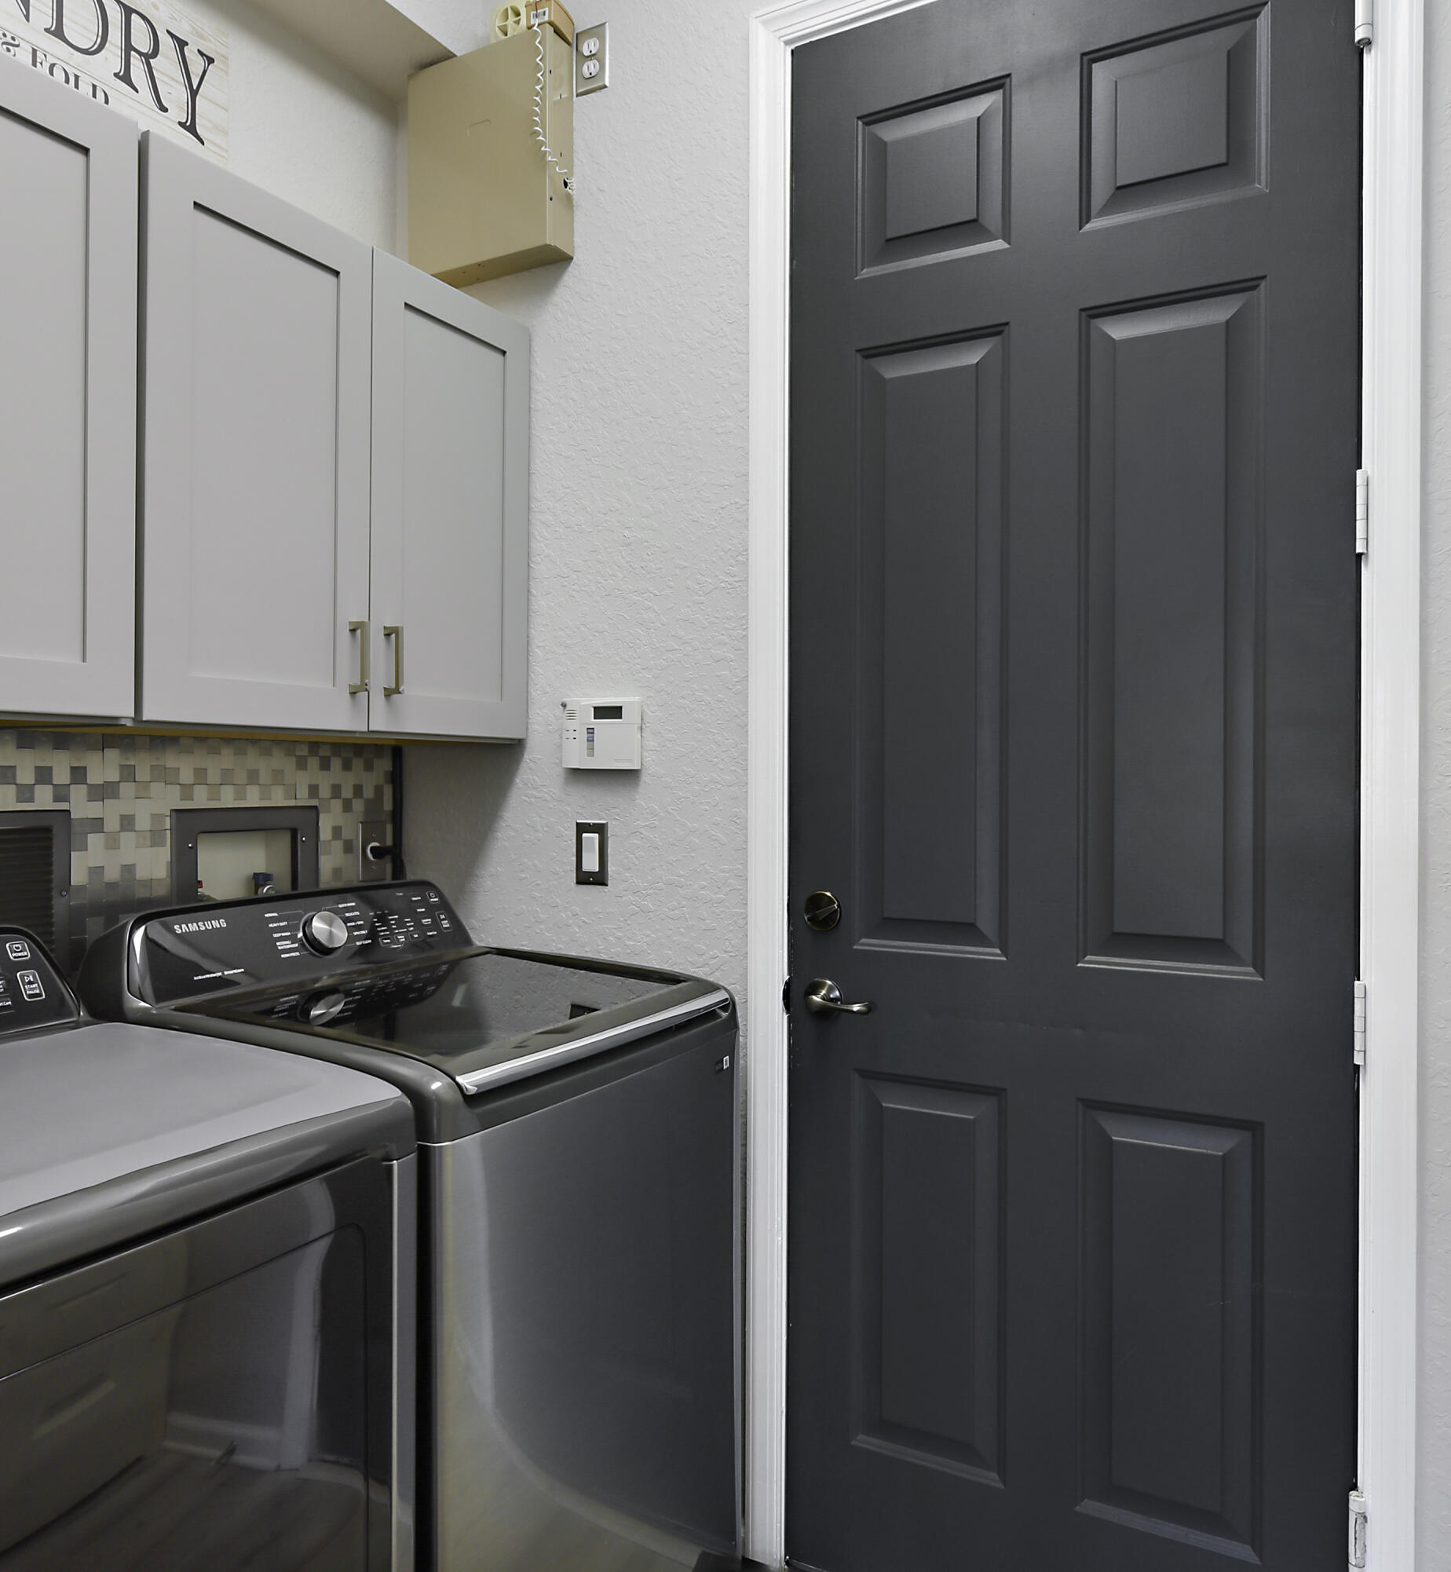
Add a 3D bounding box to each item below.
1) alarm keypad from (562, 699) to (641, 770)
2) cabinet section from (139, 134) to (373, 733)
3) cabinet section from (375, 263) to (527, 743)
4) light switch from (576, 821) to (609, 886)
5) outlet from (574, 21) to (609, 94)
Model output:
[{"bbox_3d":[-0.218,-0.090,2.081,0.153,0.122,0.024,0,0,28],"label":"alarm keypad"},{"bbox_3d":[-0.782,-0.452,1.723,0.330,0.749,0.385,0,0,29],"label":"cabinet section"},{"bbox_3d":[-0.593,-0.456,2.059,0.330,0.753,0.387,0,0,29],"label":"cabinet section"},{"bbox_3d":[-0.237,0.120,2.100,0.070,0.113,0.010,0,0,28],"label":"light switch"},{"bbox_3d":[-0.236,-1.292,2.096,0.070,0.113,0.009,0,0,28],"label":"outlet"}]

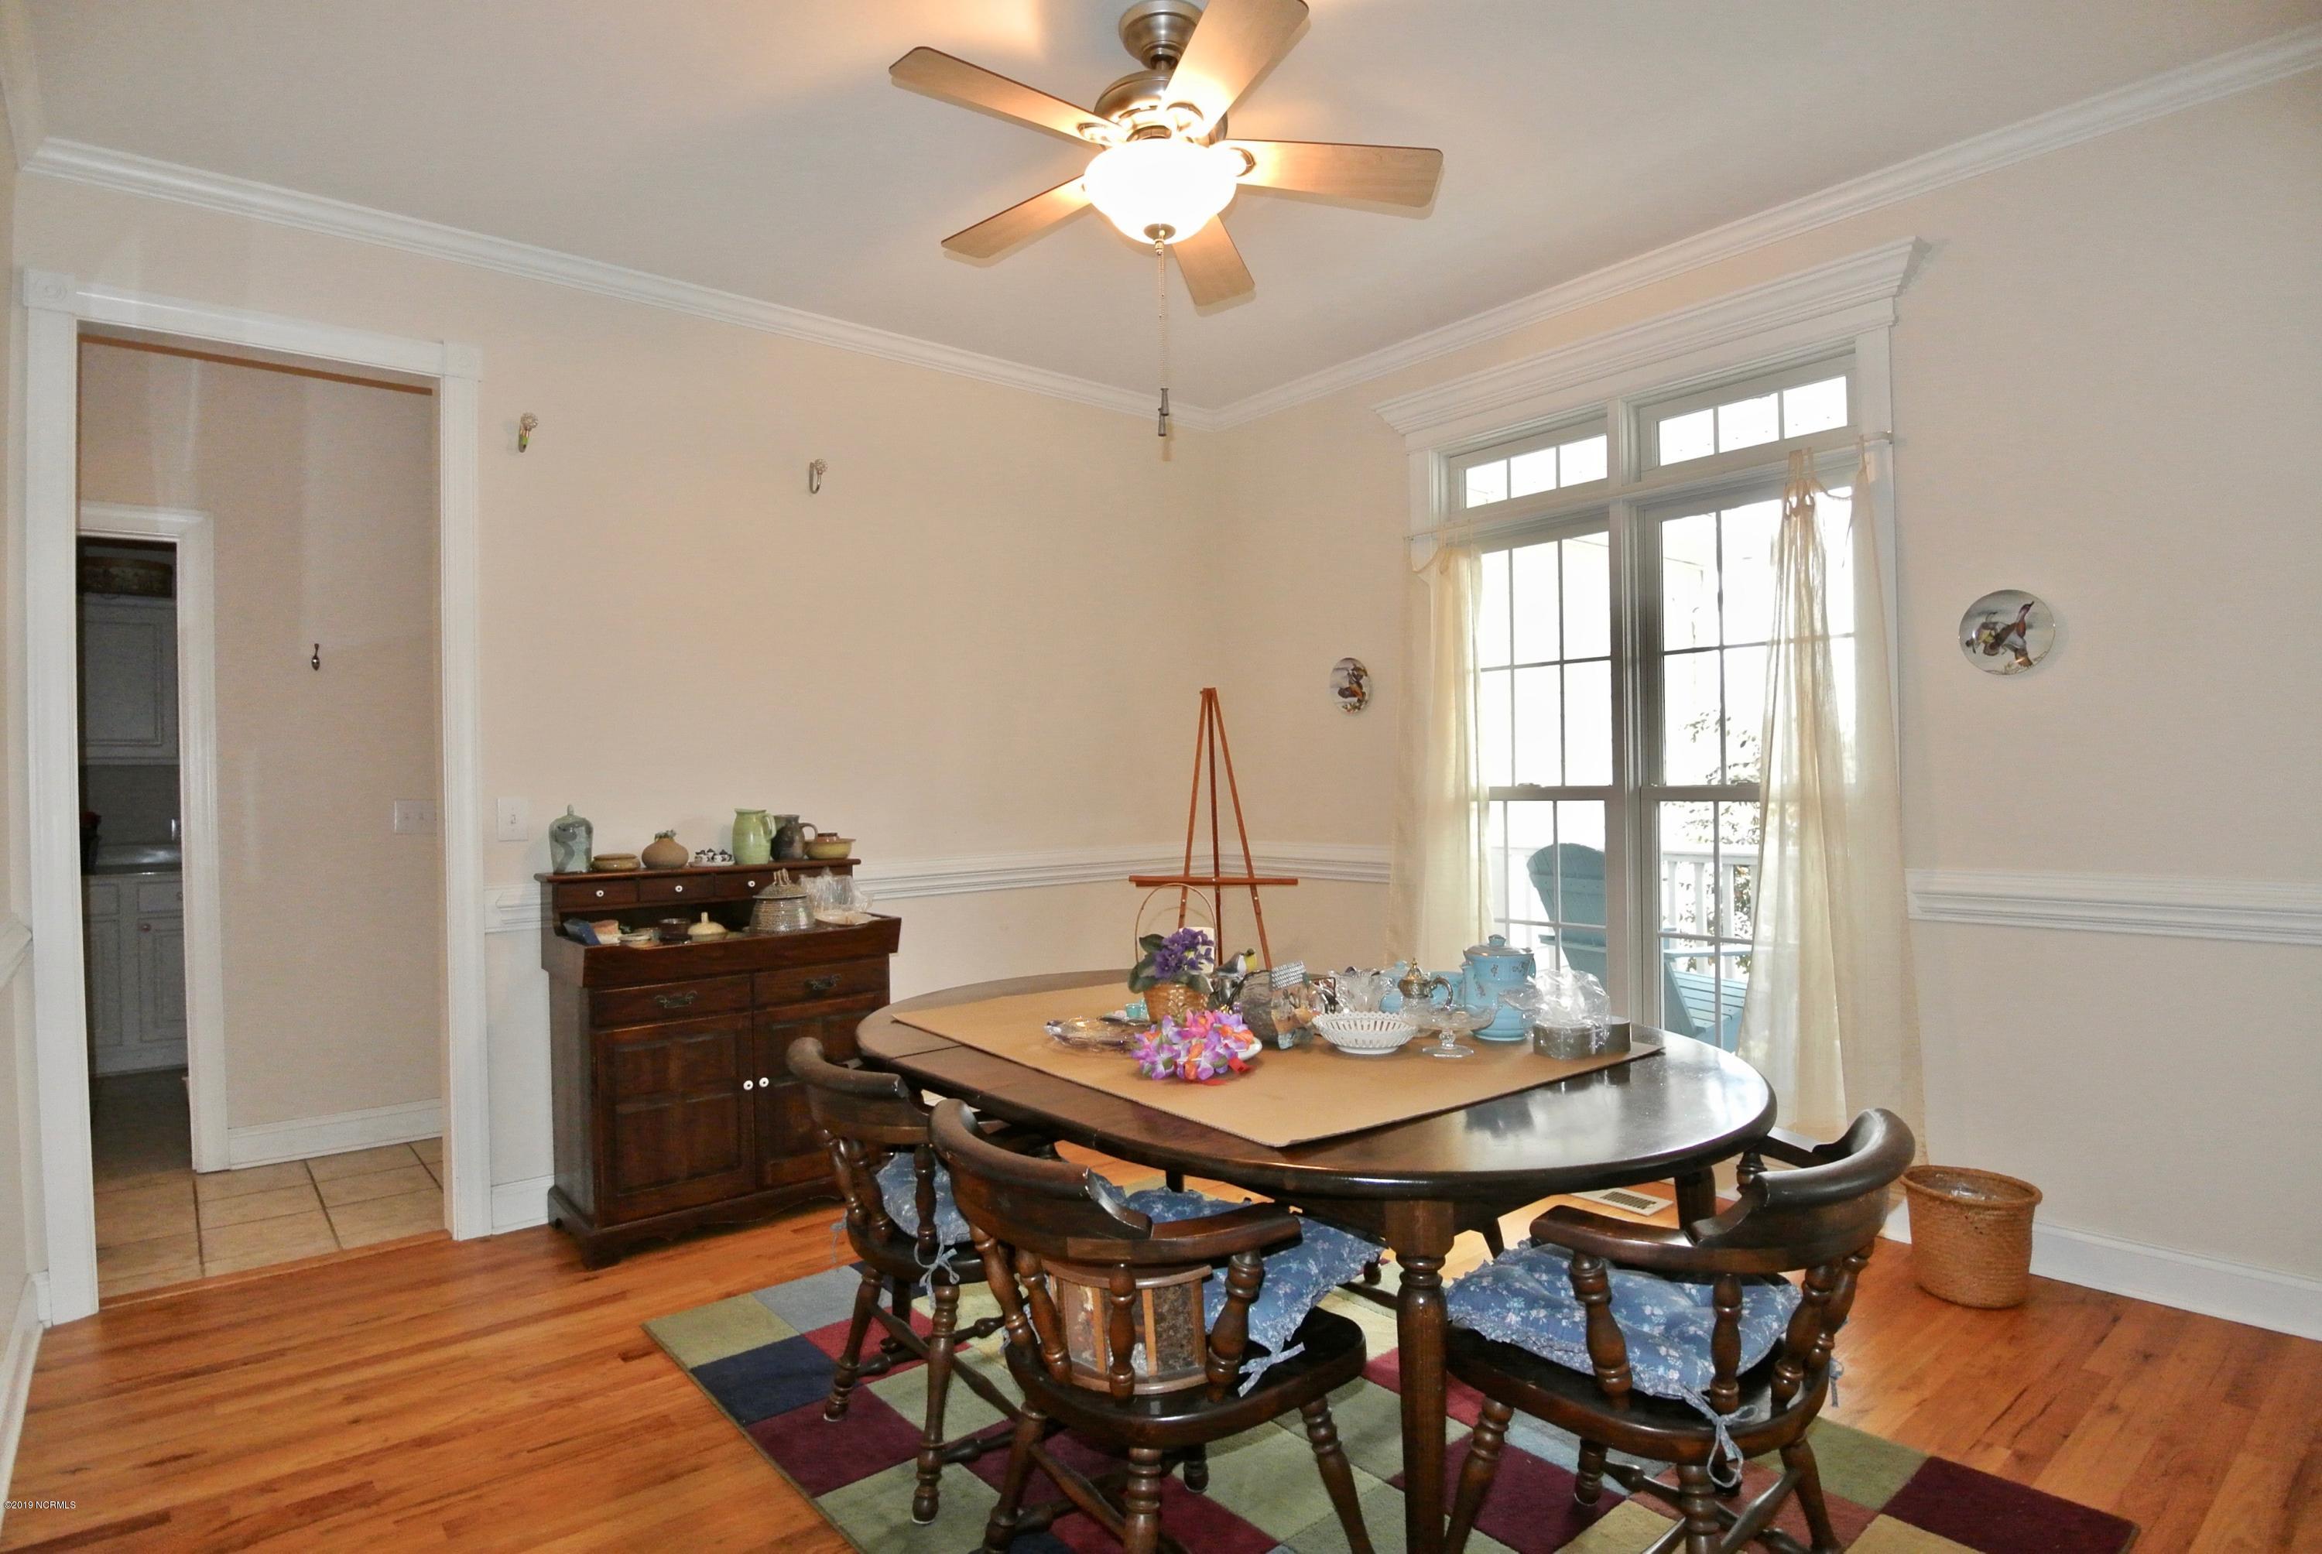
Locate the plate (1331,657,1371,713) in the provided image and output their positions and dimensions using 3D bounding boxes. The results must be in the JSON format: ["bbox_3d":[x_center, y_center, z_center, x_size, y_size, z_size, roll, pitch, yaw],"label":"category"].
[{"bbox_3d":[0.717,-0.344,4.424,0.025,0.212,0.212,-1,0,-40],"label":"plate"}]

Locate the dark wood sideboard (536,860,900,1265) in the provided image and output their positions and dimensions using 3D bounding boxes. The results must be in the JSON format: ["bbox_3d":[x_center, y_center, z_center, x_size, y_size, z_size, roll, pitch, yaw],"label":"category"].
[{"bbox_3d":[-1.279,0.772,3.450,0.972,1.009,0.388,-1,0,-40],"label":"dark wood sideboard"}]

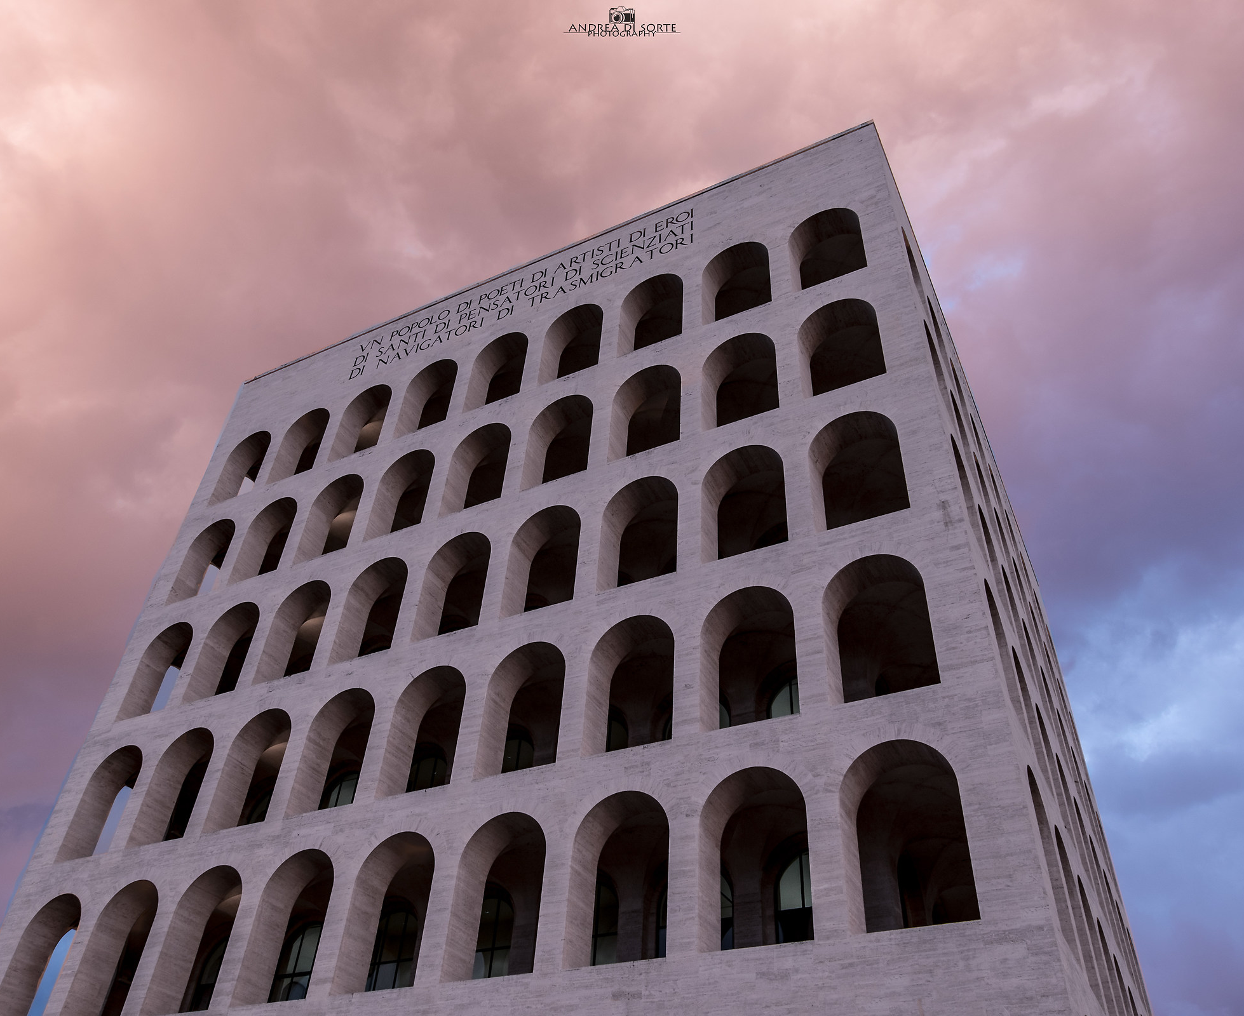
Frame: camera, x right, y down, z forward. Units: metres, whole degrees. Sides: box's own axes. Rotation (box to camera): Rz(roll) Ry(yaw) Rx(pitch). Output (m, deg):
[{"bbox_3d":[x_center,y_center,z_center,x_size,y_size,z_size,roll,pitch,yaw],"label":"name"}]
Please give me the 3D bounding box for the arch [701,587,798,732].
[{"bbox_3d":[4.928,5.772,37.557,3.710,5.840,1.800,-17,-46,22],"label":"arch"}]

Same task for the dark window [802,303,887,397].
[{"bbox_3d":[10.864,-7.388,49.671,3.996,6.340,1.937,-17,-46,22],"label":"dark window"}]

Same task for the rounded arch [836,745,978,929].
[{"bbox_3d":[8.627,10.054,30.810,3.710,5.840,1.800,-17,-46,22],"label":"rounded arch"}]

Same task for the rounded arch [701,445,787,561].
[{"bbox_3d":[5.352,0.034,42.582,3.710,5.840,1.800,-17,-46,22],"label":"rounded arch"}]

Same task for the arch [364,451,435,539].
[{"bbox_3d":[-11.282,-0.522,54.810,3.710,5.840,1.800,-17,-46,22],"label":"arch"}]

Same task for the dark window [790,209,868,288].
[{"bbox_3d":[10.449,-12.594,50.835,3.710,5.840,1.800,-17,-46,22],"label":"dark window"}]

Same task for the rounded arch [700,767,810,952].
[{"bbox_3d":[4.943,12.366,35.398,3.996,6.340,1.937,-17,-46,22],"label":"rounded arch"}]

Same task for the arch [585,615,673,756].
[{"bbox_3d":[0.763,7.695,42.714,3.996,6.340,1.937,-17,-46,22],"label":"arch"}]

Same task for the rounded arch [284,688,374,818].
[{"bbox_3d":[-13.075,11.885,48.571,3.996,6.340,1.937,-17,-46,22],"label":"rounded arch"}]

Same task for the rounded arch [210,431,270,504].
[{"bbox_3d":[-25.598,-2.386,70.746,3.996,6.340,1.937,-17,-46,22],"label":"rounded arch"}]

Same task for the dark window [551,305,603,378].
[{"bbox_3d":[-2.534,-9.371,60.985,3.996,6.340,1.937,-17,-46,22],"label":"dark window"}]

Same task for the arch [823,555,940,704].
[{"bbox_3d":[9.193,4.462,35.753,3.710,5.840,1.800,-17,-46,22],"label":"arch"}]

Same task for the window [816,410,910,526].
[{"bbox_3d":[10.426,-1.241,44.239,3.996,6.340,1.937,-17,-46,22],"label":"window"}]

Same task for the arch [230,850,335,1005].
[{"bbox_3d":[-12.441,16.524,39.831,3.710,5.840,1.800,-17,-46,22],"label":"arch"}]

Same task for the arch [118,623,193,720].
[{"bbox_3d":[-26.476,9.934,59.857,3.996,6.340,1.937,-17,-46,22],"label":"arch"}]

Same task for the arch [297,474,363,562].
[{"bbox_3d":[-15.453,0.837,56.615,3.710,5.840,1.800,-17,-46,22],"label":"arch"}]

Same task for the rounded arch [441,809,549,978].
[{"bbox_3d":[-3.879,13.930,36.223,3.710,5.840,1.800,-17,-46,22],"label":"rounded arch"}]

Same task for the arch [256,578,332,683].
[{"bbox_3d":[-17.250,7.140,55.953,3.996,6.340,1.937,-17,-46,22],"label":"arch"}]

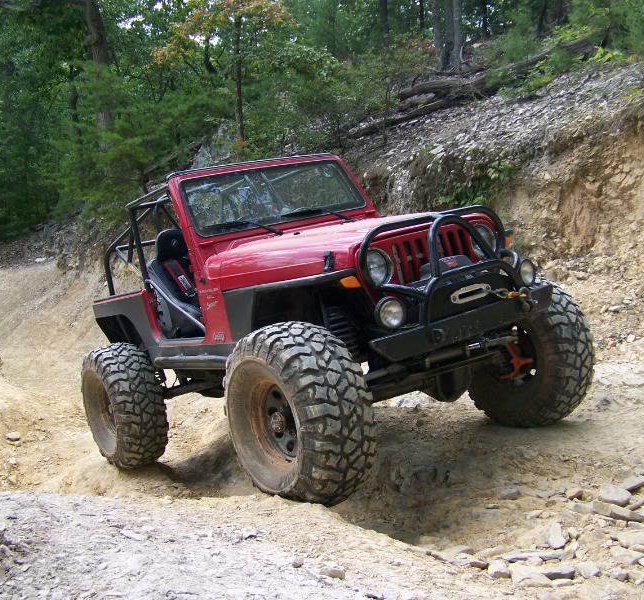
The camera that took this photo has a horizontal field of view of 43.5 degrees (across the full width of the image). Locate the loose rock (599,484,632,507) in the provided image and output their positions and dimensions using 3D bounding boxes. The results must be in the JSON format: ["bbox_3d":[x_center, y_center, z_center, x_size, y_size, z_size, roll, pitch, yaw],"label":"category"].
[{"bbox_3d":[1.294,0.862,3.560,0.140,0.065,0.110,-1,5,6],"label":"loose rock"}]

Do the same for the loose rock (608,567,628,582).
[{"bbox_3d":[1.050,0.972,2.860,0.073,0.042,0.060,-1,5,6],"label":"loose rock"}]

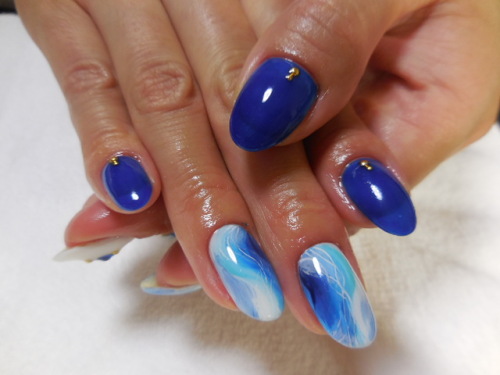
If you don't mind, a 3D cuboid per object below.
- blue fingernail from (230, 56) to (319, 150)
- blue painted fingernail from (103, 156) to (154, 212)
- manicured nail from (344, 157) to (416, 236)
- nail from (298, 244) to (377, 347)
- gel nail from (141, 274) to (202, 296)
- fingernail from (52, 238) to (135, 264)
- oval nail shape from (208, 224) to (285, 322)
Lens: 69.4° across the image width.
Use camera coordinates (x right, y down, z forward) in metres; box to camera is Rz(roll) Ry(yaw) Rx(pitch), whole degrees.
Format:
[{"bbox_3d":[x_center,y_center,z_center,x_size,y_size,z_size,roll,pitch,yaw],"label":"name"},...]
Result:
[{"bbox_3d":[0.006,-0.020,0.089,0.016,0.025,0.006,32,4,-5],"label":"blue fingernail"},{"bbox_3d":[-0.031,-0.001,0.091,0.011,0.004,0.016,-13,68,-18],"label":"blue painted fingernail"},{"bbox_3d":[0.034,0.003,0.093,0.013,0.005,0.022,-28,78,10],"label":"manicured nail"},{"bbox_3d":[0.021,0.026,0.087,0.013,0.006,0.025,-18,77,-4],"label":"nail"},{"bbox_3d":[-0.021,0.029,0.106,0.020,0.012,0.004,-2,81,-6],"label":"gel nail"},{"bbox_3d":[-0.046,0.018,0.106,0.022,0.004,0.012,-10,6,-6],"label":"fingernail"},{"bbox_3d":[0.000,0.021,0.089,0.012,0.005,0.024,-21,82,-11],"label":"oval nail shape"}]

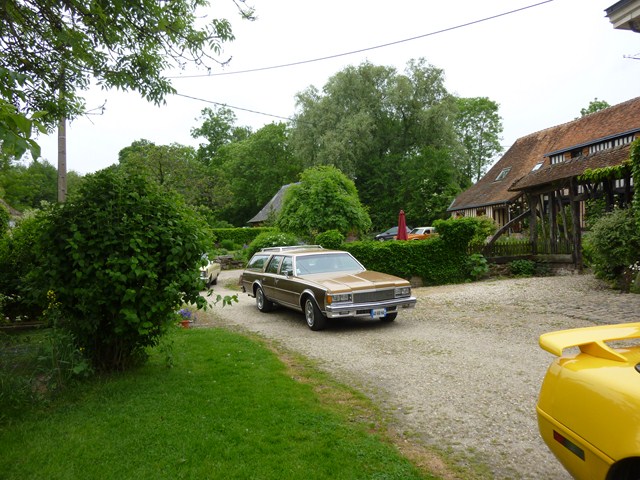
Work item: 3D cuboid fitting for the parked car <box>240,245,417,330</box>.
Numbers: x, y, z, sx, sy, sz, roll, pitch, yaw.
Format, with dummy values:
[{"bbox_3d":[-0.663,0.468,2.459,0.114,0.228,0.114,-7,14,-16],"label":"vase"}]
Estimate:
[{"bbox_3d":[-0.120,0.970,10.730,2.020,1.510,5.450,-2,0,-26],"label":"parked car"}]

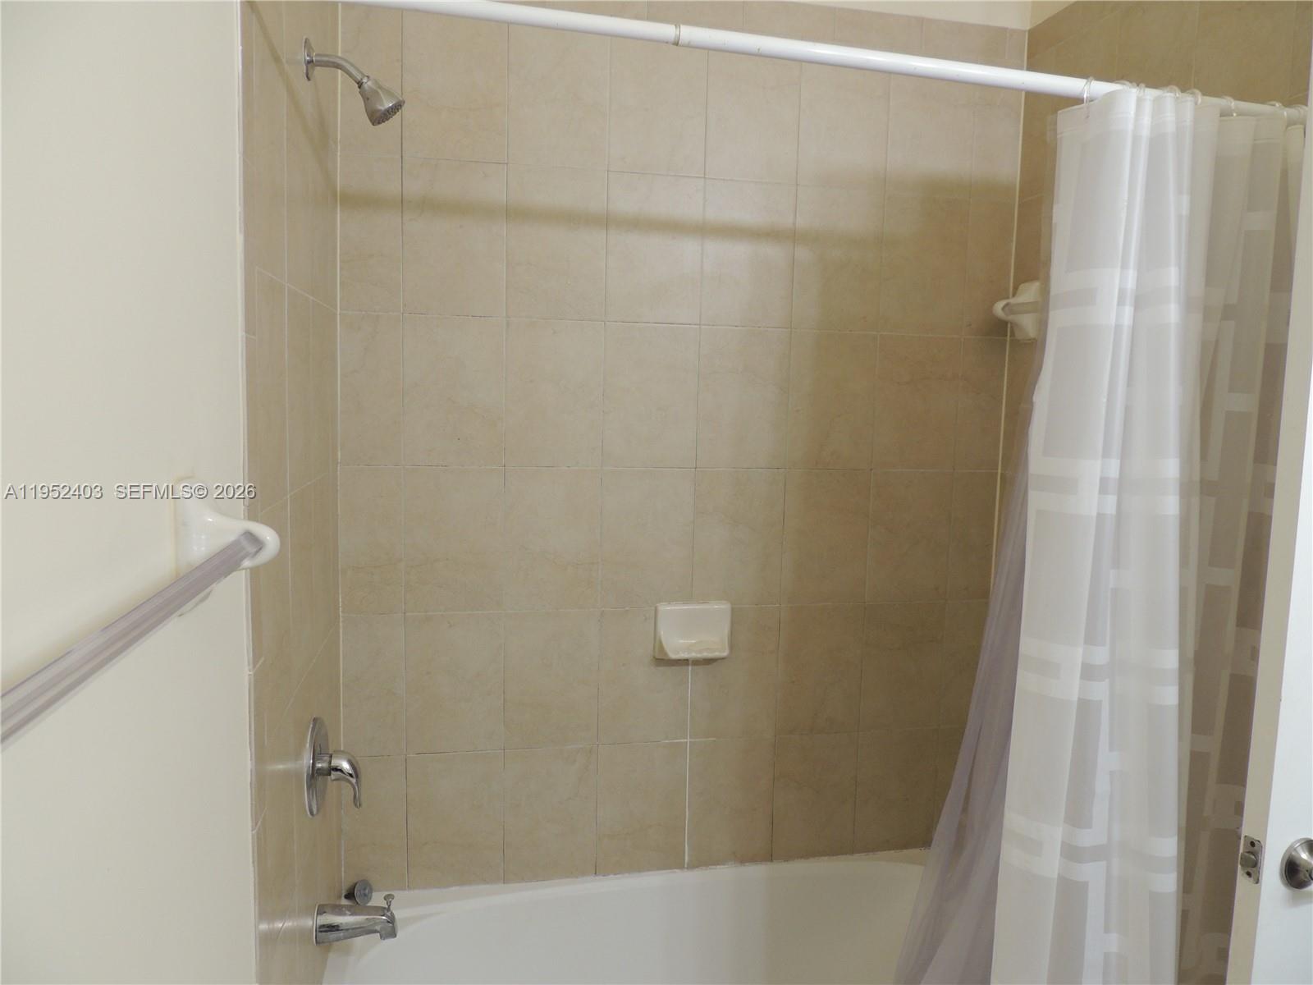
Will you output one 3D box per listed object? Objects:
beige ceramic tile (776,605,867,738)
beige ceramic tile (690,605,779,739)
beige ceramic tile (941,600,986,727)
[{"bbox_3d":[0.374,0.405,2.089,0.201,0.302,0.009,0,7,-12],"label":"beige ceramic tile"},{"bbox_3d":[0.174,0.403,2.043,0.202,0.303,0.010,0,6,-11],"label":"beige ceramic tile"},{"bbox_3d":[0.730,0.405,2.159,0.111,0.303,0.009,0,6,-11],"label":"beige ceramic tile"}]

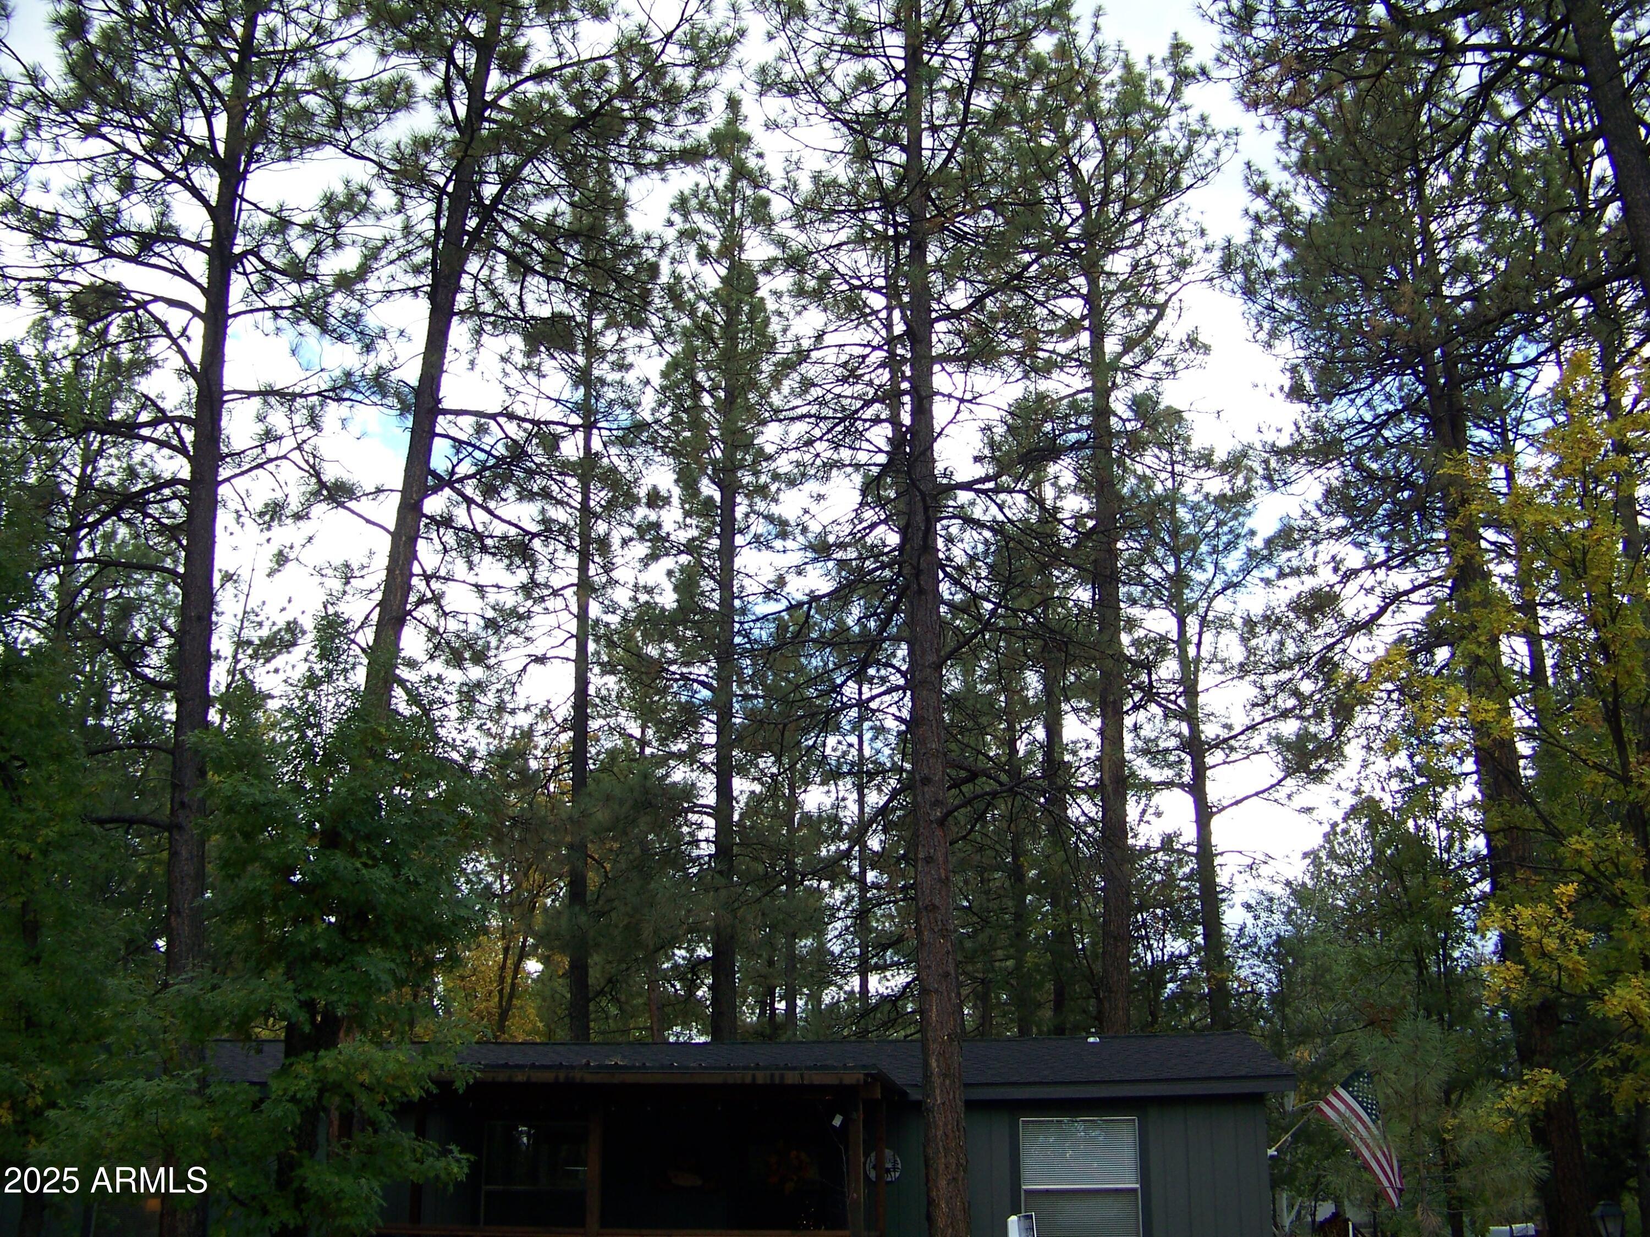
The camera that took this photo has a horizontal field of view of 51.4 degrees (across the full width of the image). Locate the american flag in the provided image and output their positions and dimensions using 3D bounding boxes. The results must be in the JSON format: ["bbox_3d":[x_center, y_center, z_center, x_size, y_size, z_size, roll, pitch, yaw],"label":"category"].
[{"bbox_3d":[4.597,4.497,14.800,0.800,1.150,0.300,0,-20,0],"label":"american flag"}]

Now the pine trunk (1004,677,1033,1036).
[{"bbox_3d":[3.998,7.270,34.555,0.380,12.760,0.360,0,-20,0],"label":"pine trunk"}]

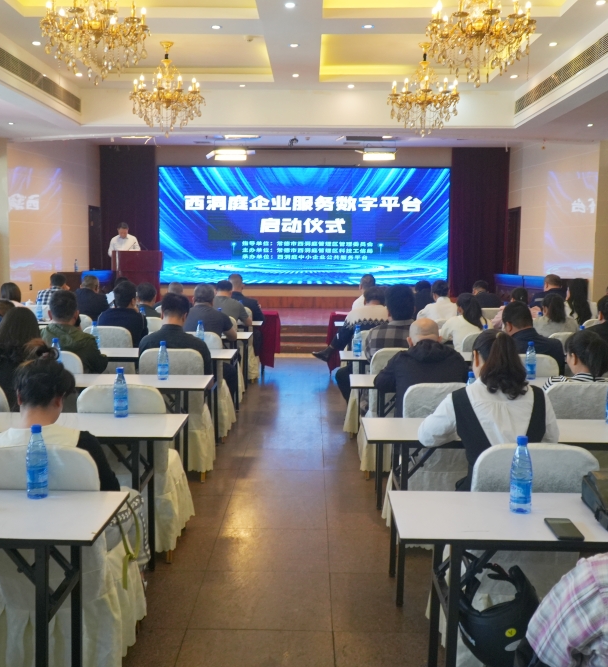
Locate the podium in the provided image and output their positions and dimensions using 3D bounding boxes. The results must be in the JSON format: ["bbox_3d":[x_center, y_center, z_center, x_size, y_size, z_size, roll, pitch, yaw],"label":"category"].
[{"bbox_3d":[-2.616,-0.742,12.027,0.780,1.151,0.500,-1,6,-9],"label":"podium"}]

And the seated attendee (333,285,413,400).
[{"bbox_3d":[0.545,0.303,5.438,0.600,1.325,0.820,1,6,1],"label":"seated attendee"}]

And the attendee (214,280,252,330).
[{"bbox_3d":[-0.799,0.055,7.965,0.500,1.249,0.780,1,6,3],"label":"attendee"}]

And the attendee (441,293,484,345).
[{"bbox_3d":[1.369,0.245,6.549,0.480,1.218,0.780,-1,6,-9],"label":"attendee"}]

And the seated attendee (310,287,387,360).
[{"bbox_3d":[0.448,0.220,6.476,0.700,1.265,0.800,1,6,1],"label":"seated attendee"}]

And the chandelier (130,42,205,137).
[{"bbox_3d":[-1.539,-2.736,8.454,0.850,1.040,0.850,1,6,1],"label":"chandelier"}]

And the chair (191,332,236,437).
[{"bbox_3d":[-0.841,0.400,6.210,0.470,0.900,0.550,1,6,1],"label":"chair"}]

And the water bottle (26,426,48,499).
[{"bbox_3d":[-0.845,0.403,2.391,0.067,0.229,0.067,1,6,1],"label":"water bottle"}]

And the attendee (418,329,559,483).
[{"bbox_3d":[0.725,0.598,3.055,0.540,1.220,0.720,0,6,-4],"label":"attendee"}]

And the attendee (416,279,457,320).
[{"bbox_3d":[1.323,0.095,7.669,0.500,1.275,0.750,1,6,1],"label":"attendee"}]

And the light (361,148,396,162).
[{"bbox_3d":[1.355,-3.200,13.413,0.600,0.219,0.280,1,6,1],"label":"light"}]

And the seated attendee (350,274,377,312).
[{"bbox_3d":[0.752,-0.064,8.988,0.480,1.287,0.780,0,6,-2],"label":"seated attendee"}]

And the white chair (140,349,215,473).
[{"bbox_3d":[-0.853,0.518,5.127,0.470,0.900,0.550,1,6,1],"label":"white chair"}]

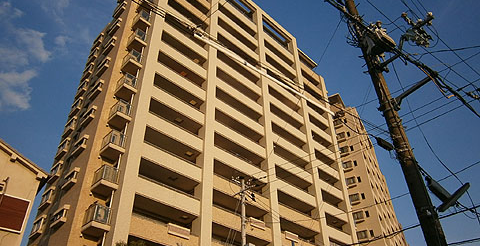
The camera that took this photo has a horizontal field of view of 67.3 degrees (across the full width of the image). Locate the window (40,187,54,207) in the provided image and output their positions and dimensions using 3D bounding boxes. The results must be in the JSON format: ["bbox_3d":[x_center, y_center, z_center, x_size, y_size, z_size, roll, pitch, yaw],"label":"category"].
[{"bbox_3d":[-16.066,6.263,30.030,1.804,1.463,0.330,-31,-45,34],"label":"window"}]

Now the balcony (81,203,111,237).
[{"bbox_3d":[-9.656,6.650,24.512,1.540,1.529,1.331,-31,-45,34],"label":"balcony"}]

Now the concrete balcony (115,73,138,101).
[{"bbox_3d":[-9.824,-2.966,31.515,1.540,1.518,1.276,-31,-45,34],"label":"concrete balcony"}]

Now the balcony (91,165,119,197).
[{"bbox_3d":[-9.371,4.019,25.204,1.417,1.450,1.215,-32,-47,33],"label":"balcony"}]

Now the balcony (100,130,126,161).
[{"bbox_3d":[-9.778,1.775,28.074,1.584,1.551,1.320,-31,-45,34],"label":"balcony"}]

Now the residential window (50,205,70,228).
[{"bbox_3d":[-12.835,6.713,25.768,1.804,1.276,0.363,-31,-45,34],"label":"residential window"}]

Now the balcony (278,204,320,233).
[{"bbox_3d":[6.123,11.029,39.940,1.540,1.397,7.612,-31,-45,34],"label":"balcony"}]

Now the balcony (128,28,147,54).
[{"bbox_3d":[-9.909,-7.697,34.939,1.540,1.540,1.276,-31,-45,34],"label":"balcony"}]

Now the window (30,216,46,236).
[{"bbox_3d":[-19.102,9.812,34.060,2.069,1.739,0.329,-32,-47,33],"label":"window"}]

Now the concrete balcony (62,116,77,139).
[{"bbox_3d":[-19.502,0.423,41.265,2.069,1.739,0.329,-32,-47,33],"label":"concrete balcony"}]

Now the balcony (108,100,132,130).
[{"bbox_3d":[-9.548,-0.655,28.806,1.417,1.450,1.215,-32,-47,33],"label":"balcony"}]

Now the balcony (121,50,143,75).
[{"bbox_3d":[-9.665,-5.362,32.409,1.417,1.450,1.215,-32,-47,33],"label":"balcony"}]

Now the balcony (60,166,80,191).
[{"bbox_3d":[-12.935,4.259,27.611,1.694,1.298,0.363,-31,-45,34],"label":"balcony"}]

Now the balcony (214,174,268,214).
[{"bbox_3d":[-0.208,6.912,33.599,1.600,1.500,7.480,-32,-47,33],"label":"balcony"}]

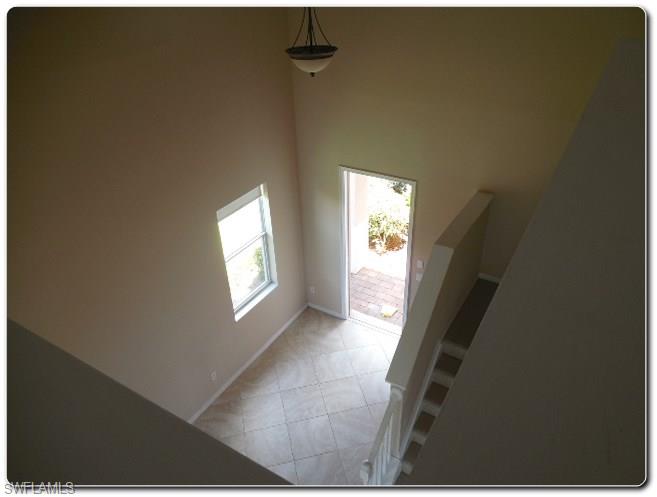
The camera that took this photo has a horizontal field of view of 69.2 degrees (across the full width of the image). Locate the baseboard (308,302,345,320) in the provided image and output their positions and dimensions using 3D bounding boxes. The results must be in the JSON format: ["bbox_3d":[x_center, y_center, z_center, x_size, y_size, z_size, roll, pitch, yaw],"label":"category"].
[{"bbox_3d":[-0.057,0.997,7.433,0.670,0.085,0.016,16,36,28],"label":"baseboard"}]

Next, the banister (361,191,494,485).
[{"bbox_3d":[0.992,1.129,4.758,0.190,2.520,2.880,16,36,28],"label":"banister"}]

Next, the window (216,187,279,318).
[{"bbox_3d":[-1.019,0.051,6.016,0.130,1.570,0.890,16,36,28],"label":"window"}]

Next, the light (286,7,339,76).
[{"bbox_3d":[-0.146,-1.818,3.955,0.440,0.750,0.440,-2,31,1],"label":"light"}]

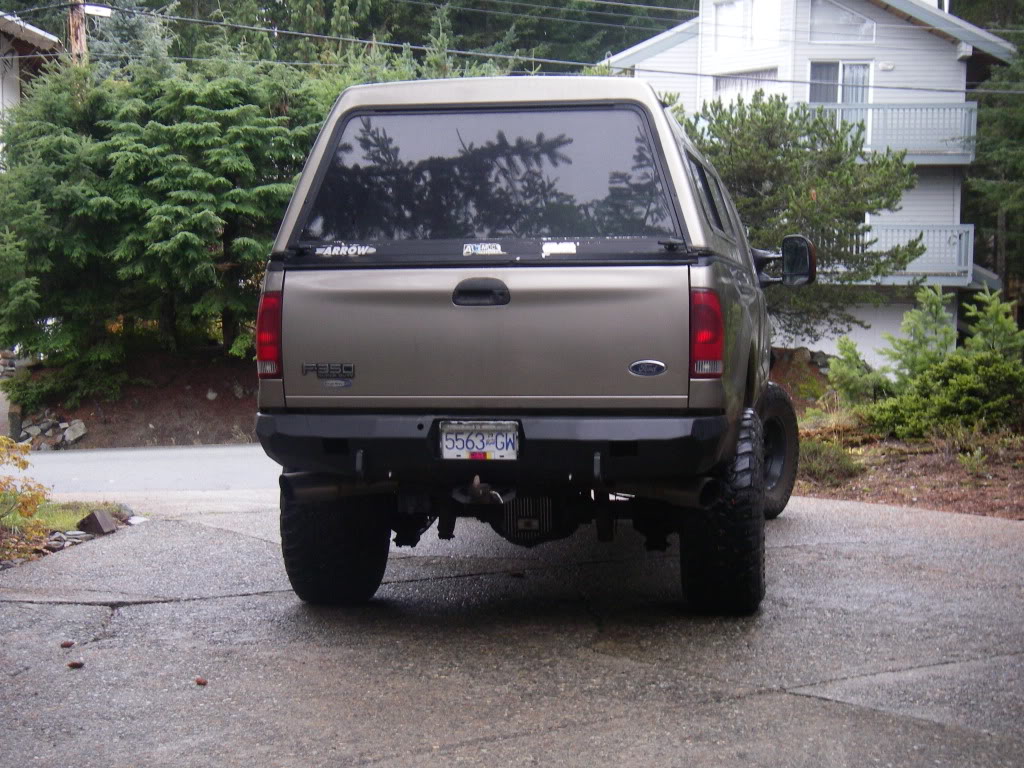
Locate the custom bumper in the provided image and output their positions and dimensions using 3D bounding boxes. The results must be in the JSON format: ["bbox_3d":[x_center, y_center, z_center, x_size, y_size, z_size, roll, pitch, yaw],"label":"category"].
[{"bbox_3d":[-0.097,0.272,7.535,1.940,0.280,0.290,0,2,9],"label":"custom bumper"}]

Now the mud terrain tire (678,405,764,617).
[{"bbox_3d":[0.973,0.576,8.514,0.335,0.935,0.935,0,2,9],"label":"mud terrain tire"}]

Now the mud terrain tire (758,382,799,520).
[{"bbox_3d":[1.626,0.449,12.655,0.335,0.935,0.935,1,2,31],"label":"mud terrain tire"}]

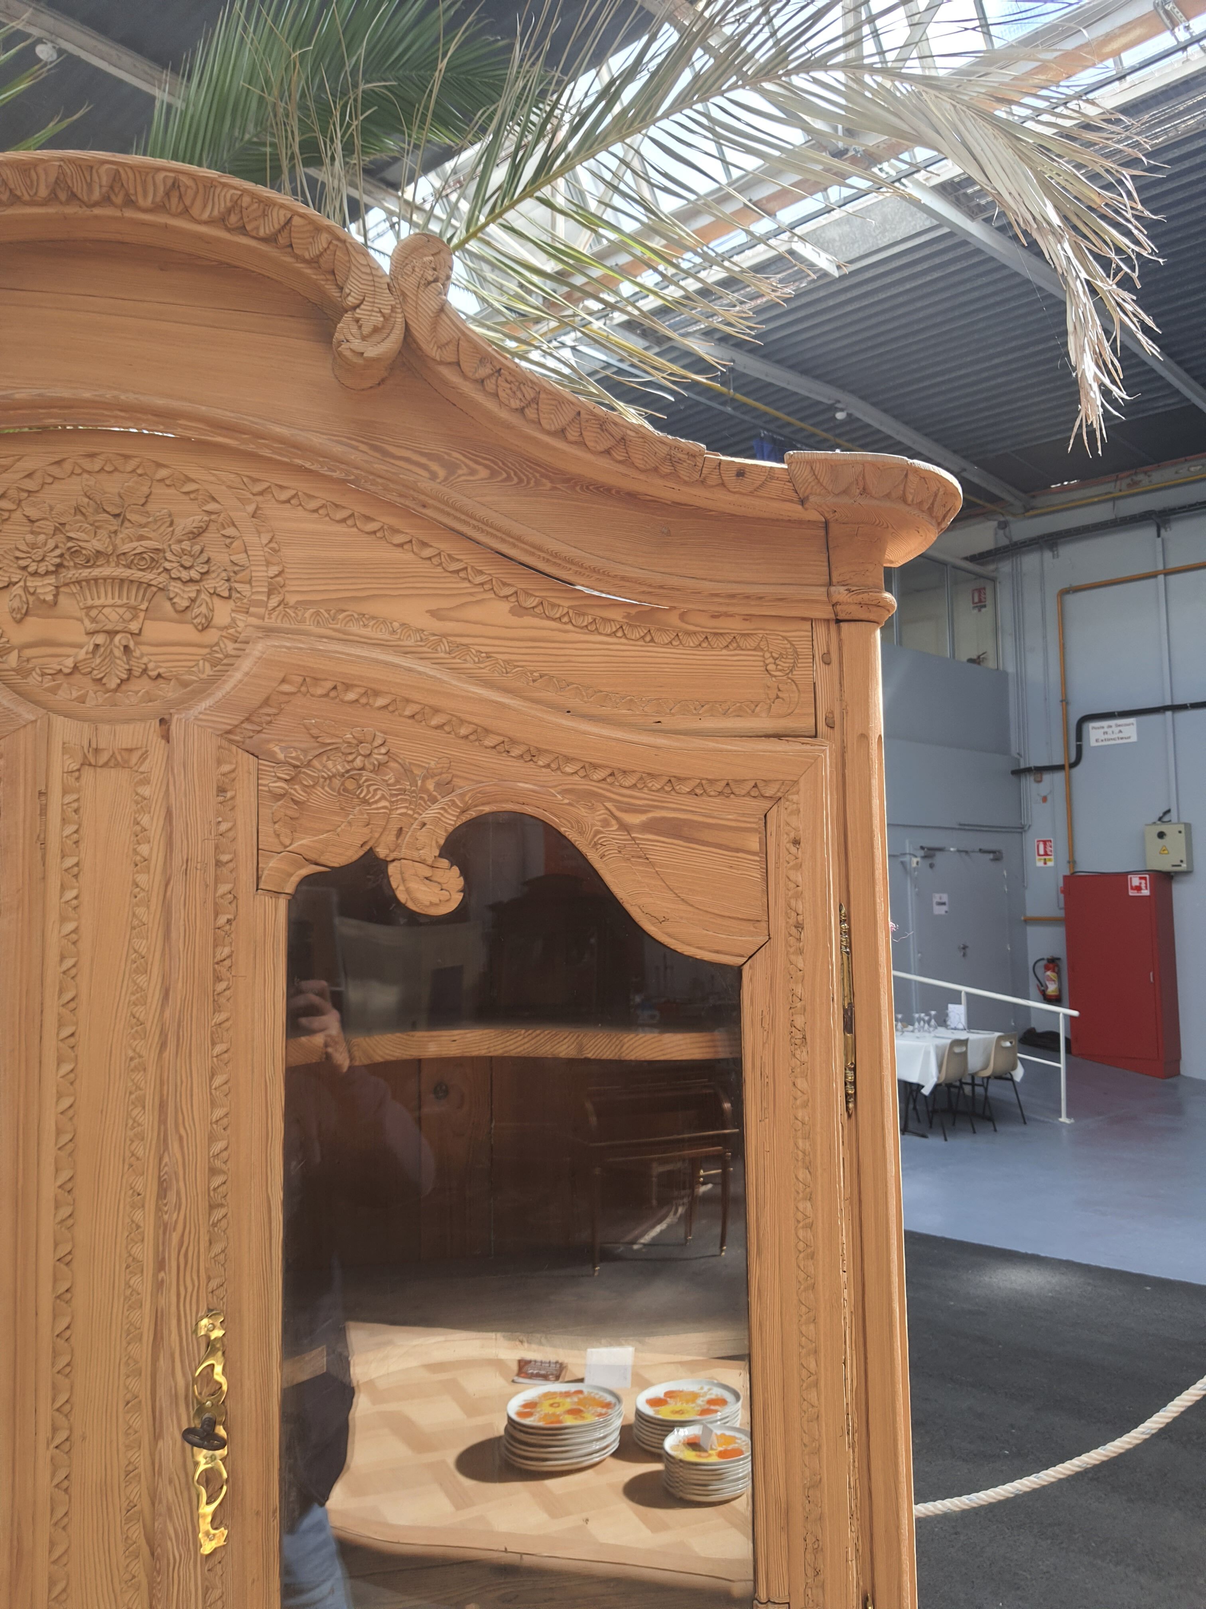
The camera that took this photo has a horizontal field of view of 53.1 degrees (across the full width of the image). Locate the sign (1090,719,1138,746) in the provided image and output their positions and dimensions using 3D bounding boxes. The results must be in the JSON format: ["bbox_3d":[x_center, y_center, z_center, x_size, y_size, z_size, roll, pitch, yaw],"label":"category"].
[{"bbox_3d":[5.565,-0.781,13.169,0.504,0.249,0.015,-5,-6,44],"label":"sign"}]

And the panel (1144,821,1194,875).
[{"bbox_3d":[5.923,0.451,12.625,0.394,0.474,0.200,-5,-6,44],"label":"panel"}]

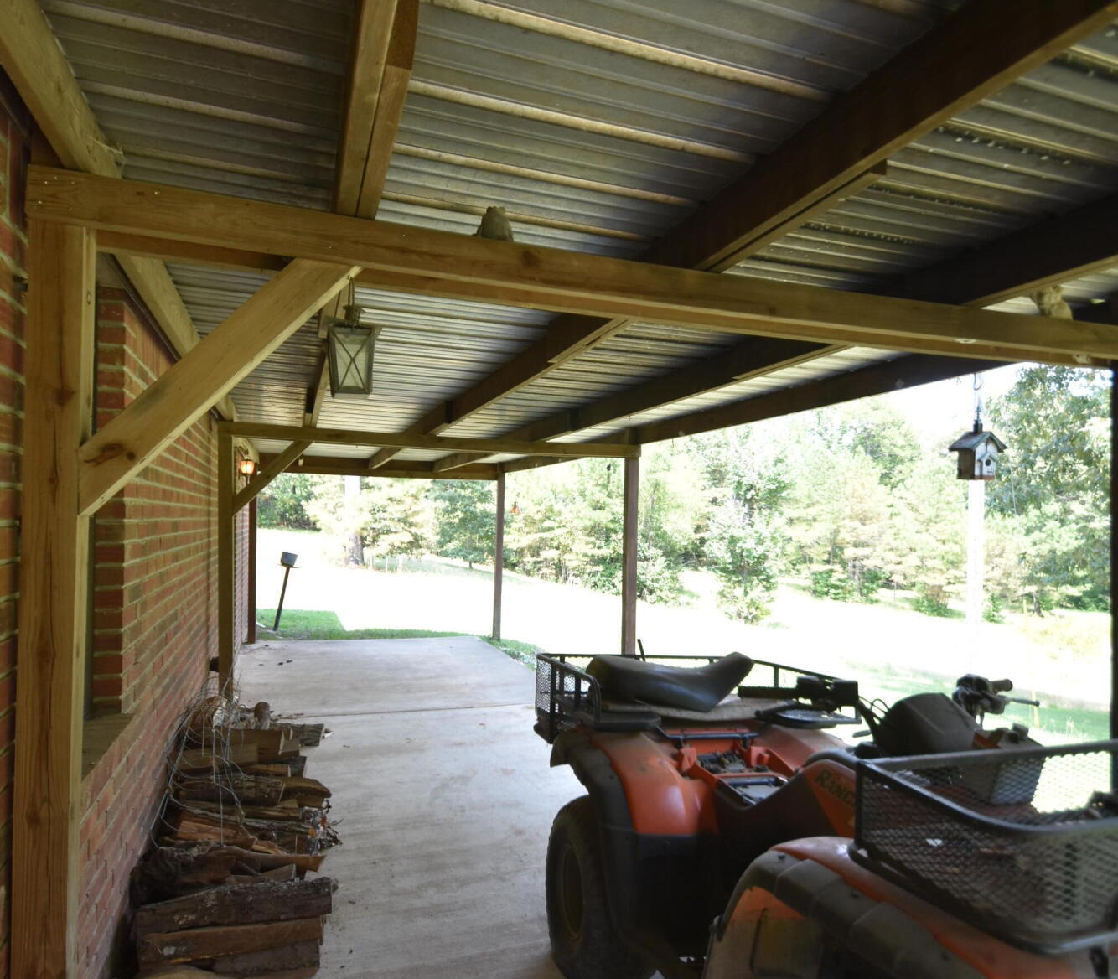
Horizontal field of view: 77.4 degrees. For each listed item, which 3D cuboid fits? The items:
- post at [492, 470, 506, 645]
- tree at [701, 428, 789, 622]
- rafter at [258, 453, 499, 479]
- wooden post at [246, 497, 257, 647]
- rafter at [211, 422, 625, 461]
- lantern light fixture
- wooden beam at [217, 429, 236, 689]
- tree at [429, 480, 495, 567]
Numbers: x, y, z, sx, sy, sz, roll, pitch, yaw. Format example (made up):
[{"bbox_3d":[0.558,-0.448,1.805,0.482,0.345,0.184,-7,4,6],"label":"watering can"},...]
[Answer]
[{"bbox_3d":[-0.829,0.936,9.914,0.090,2.370,0.090,2,-3,-21],"label":"post"},{"bbox_3d":[5.383,0.957,20.130,2.477,5.704,2.477,1,-3,0],"label":"tree"},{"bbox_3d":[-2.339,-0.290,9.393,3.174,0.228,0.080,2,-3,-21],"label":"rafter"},{"bbox_3d":[-3.842,0.852,8.777,0.090,2.146,0.090,2,-3,-21],"label":"wooden post"},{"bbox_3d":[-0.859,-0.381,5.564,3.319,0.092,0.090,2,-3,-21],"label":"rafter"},{"bbox_3d":[-0.480,-0.347,1.625,0.100,0.240,0.100,1,-3,0],"label":"lantern light fixture"},{"bbox_3d":[-2.360,0.624,4.955,0.090,2.100,0.090,2,-3,-21],"label":"wooden beam"},{"bbox_3d":[-3.881,1.294,30.096,3.433,4.221,3.433,1,-3,0],"label":"tree"}]

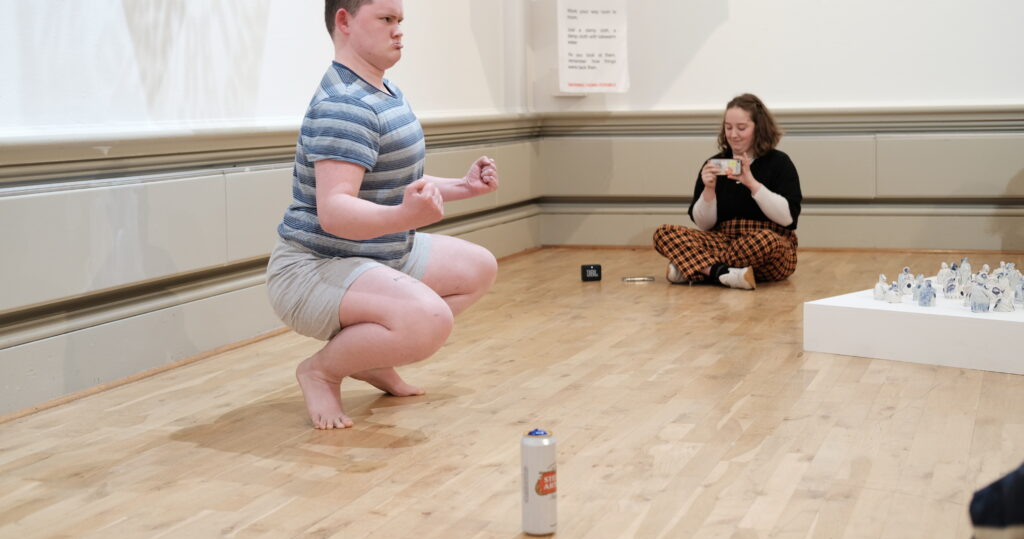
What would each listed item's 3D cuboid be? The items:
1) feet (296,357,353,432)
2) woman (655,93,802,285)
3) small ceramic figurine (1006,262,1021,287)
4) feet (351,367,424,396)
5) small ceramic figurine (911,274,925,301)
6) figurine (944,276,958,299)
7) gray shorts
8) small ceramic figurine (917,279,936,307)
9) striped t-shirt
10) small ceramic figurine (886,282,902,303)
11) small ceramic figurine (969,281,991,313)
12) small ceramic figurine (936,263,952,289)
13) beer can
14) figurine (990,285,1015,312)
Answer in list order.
[{"bbox_3d":[-0.481,0.310,3.839,0.100,0.160,0.215,-4,7,-22],"label":"feet"},{"bbox_3d":[0.982,-0.358,6.604,0.640,0.820,0.570,2,7,28],"label":"woman"},{"bbox_3d":[1.673,0.020,5.028,0.050,0.085,0.037,1,7,18],"label":"small ceramic figurine"},{"bbox_3d":[-0.358,0.283,4.253,0.230,0.120,0.100,-3,6,-12],"label":"feet"},{"bbox_3d":[1.299,0.055,4.804,0.050,0.083,0.045,1,7,15],"label":"small ceramic figurine"},{"bbox_3d":[1.410,0.054,4.835,0.050,0.071,0.037,1,7,16],"label":"figurine"},{"bbox_3d":[-0.435,0.035,4.016,0.360,0.310,0.480,1,7,16],"label":"gray shorts"},{"bbox_3d":[1.284,0.072,4.660,0.055,0.078,0.042,1,7,15],"label":"small ceramic figurine"},{"bbox_3d":[-0.418,-0.277,3.973,0.350,0.510,0.470,1,7,16],"label":"striped t-shirt"},{"bbox_3d":[1.207,0.071,4.751,0.047,0.063,0.038,0,7,14],"label":"small ceramic figurine"},{"bbox_3d":[1.401,0.080,4.512,0.063,0.090,0.047,1,7,17],"label":"small ceramic figurine"},{"bbox_3d":[1.476,0.015,5.143,0.050,0.077,0.038,1,7,16],"label":"small ceramic figurine"},{"bbox_3d":[0.051,0.399,2.810,0.066,0.188,0.066,-1,6,0],"label":"beer can"},{"bbox_3d":[1.476,0.081,4.525,0.068,0.085,0.055,1,7,18],"label":"figurine"}]

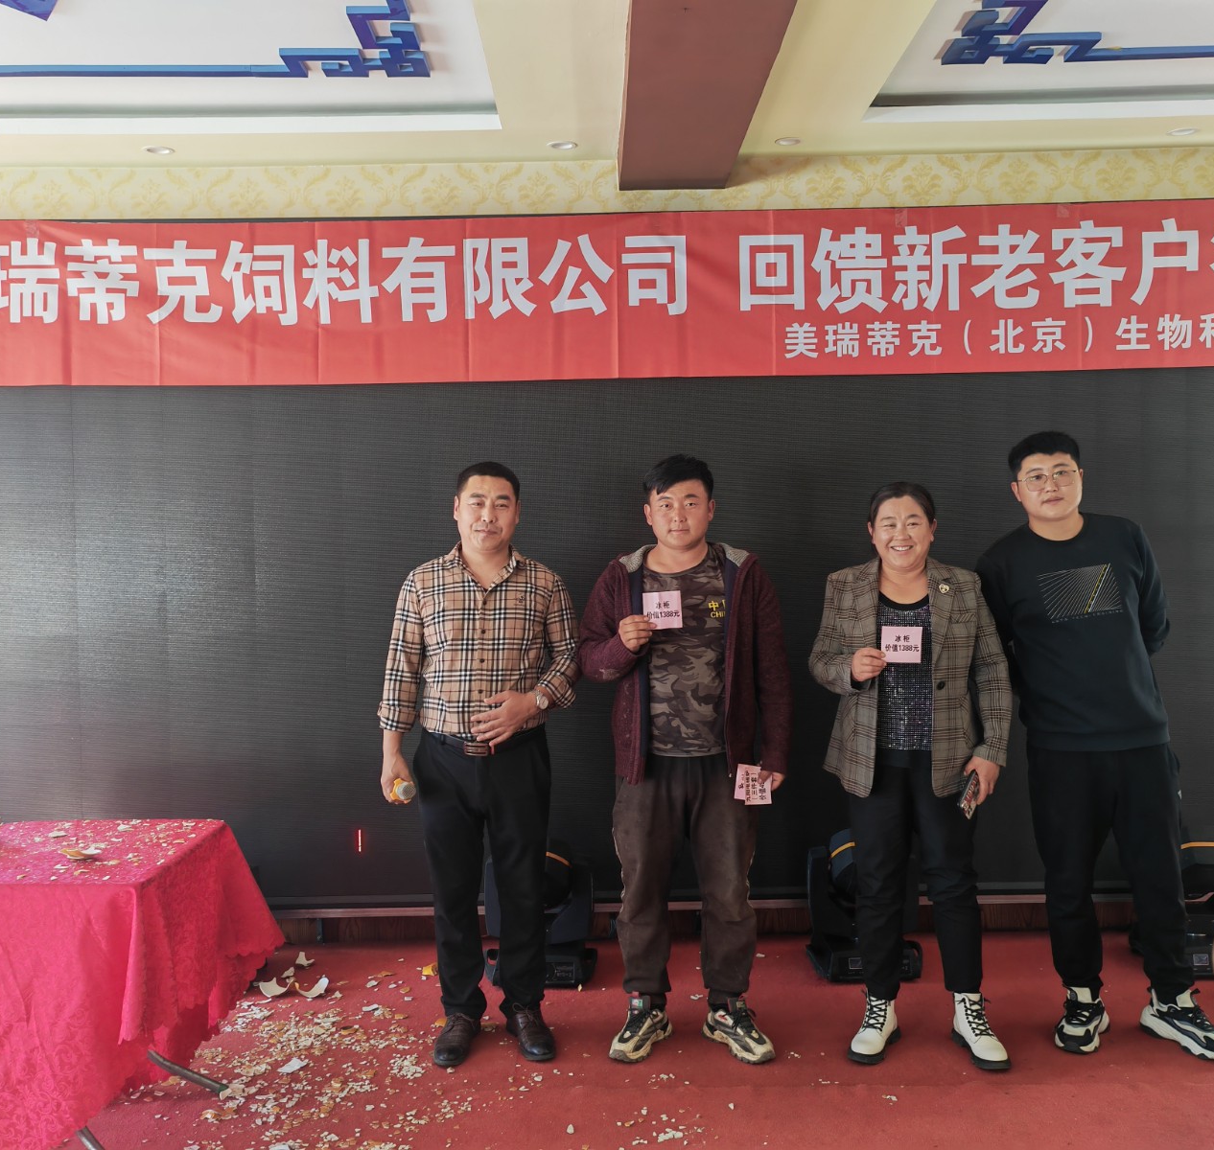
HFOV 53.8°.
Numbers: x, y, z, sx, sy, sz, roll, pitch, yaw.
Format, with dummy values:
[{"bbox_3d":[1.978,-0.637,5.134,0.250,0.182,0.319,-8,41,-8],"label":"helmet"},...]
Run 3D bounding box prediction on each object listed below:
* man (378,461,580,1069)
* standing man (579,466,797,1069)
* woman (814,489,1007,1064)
[{"bbox_3d":[-0.368,0.514,3.450,0.560,1.670,0.350,-1,2,3],"label":"man"},{"bbox_3d":[0.227,0.499,3.430,0.580,1.680,0.390,-1,2,1],"label":"standing man"},{"bbox_3d":[0.858,0.534,3.380,0.560,1.590,0.380,-1,2,7],"label":"woman"}]

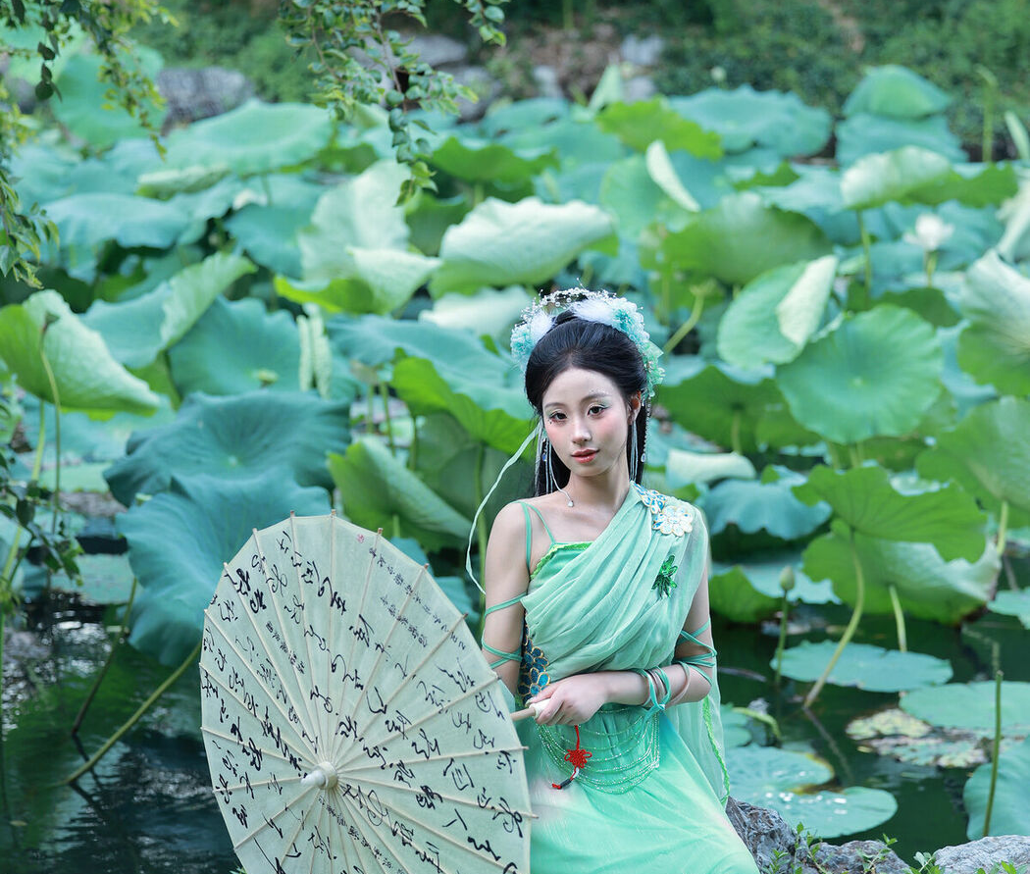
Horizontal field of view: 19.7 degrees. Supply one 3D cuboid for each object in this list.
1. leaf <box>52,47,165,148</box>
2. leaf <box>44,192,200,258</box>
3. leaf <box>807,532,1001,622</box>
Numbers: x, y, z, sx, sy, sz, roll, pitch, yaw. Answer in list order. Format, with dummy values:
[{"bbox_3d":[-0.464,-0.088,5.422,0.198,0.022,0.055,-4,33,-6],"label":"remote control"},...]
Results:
[{"bbox_3d":[-1.594,-1.331,11.600,0.450,0.380,0.280,0,11,0],"label":"leaf"},{"bbox_3d":[-1.380,-0.740,10.400,0.550,0.190,0.480,0,12,0],"label":"leaf"},{"bbox_3d":[1.005,0.363,7.700,0.510,0.200,0.420,0,11,0],"label":"leaf"}]

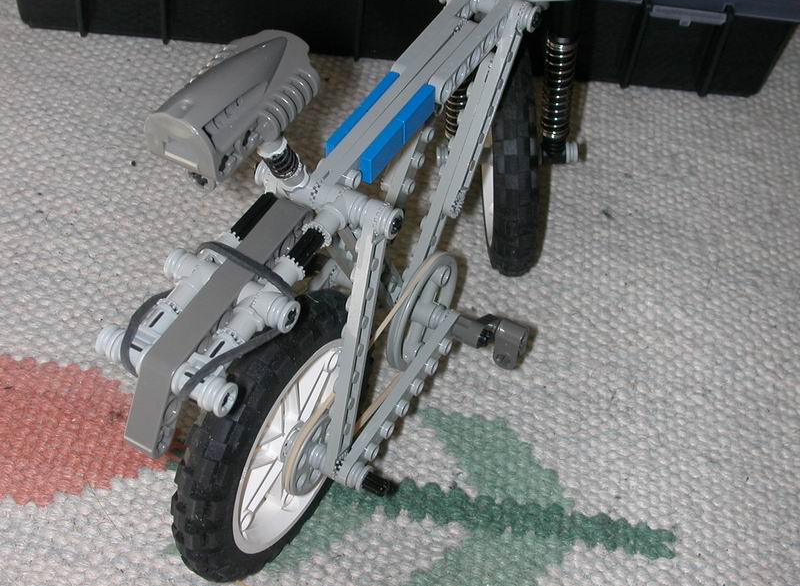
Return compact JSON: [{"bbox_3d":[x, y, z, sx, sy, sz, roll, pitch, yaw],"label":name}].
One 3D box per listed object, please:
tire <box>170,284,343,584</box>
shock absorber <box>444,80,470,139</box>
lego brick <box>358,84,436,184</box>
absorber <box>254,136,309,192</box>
[{"bbox_3d":[-0.031,0.038,0.299,0.015,0.082,0.082,23,46,20],"label":"tire"},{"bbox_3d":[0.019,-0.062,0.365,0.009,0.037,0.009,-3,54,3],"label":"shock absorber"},{"bbox_3d":[0.000,-0.040,0.281,0.003,0.008,0.032,23,52,20],"label":"lego brick"},{"bbox_3d":[-0.027,-0.029,0.255,0.008,0.018,0.008,-4,67,10],"label":"absorber"}]

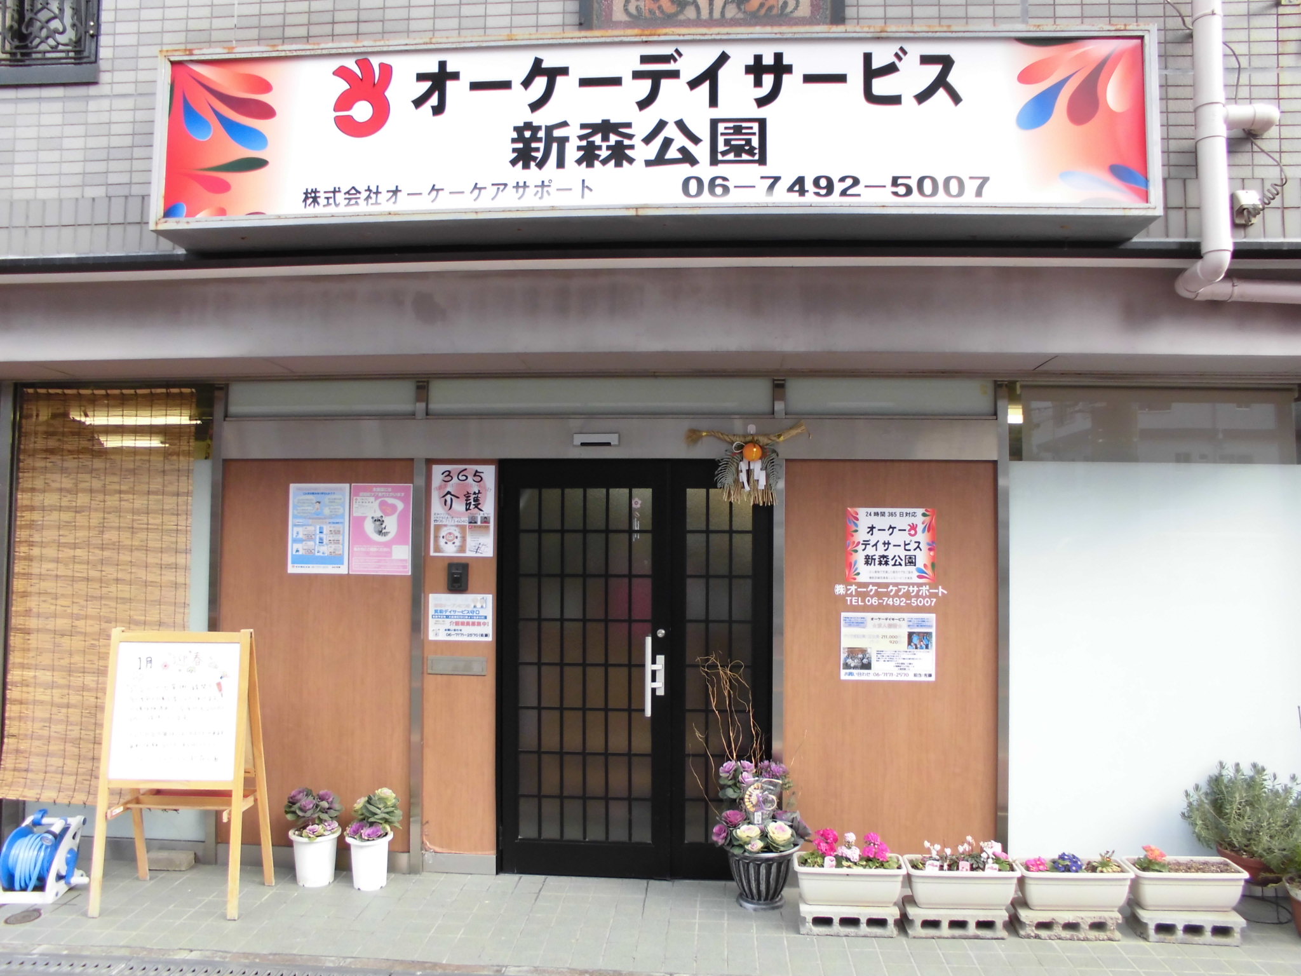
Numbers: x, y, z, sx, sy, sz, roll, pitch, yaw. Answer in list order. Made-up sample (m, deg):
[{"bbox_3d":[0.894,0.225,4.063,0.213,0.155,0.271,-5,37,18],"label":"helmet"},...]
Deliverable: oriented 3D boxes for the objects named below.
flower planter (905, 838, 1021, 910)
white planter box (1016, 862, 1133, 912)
[{"bbox_3d":[1.223,1.519,3.893,0.429,0.261,0.228,0,-2,4],"label":"flower planter"},{"bbox_3d":[1.723,1.627,4.010,0.445,0.157,0.210,0,-1,4],"label":"white planter box"}]

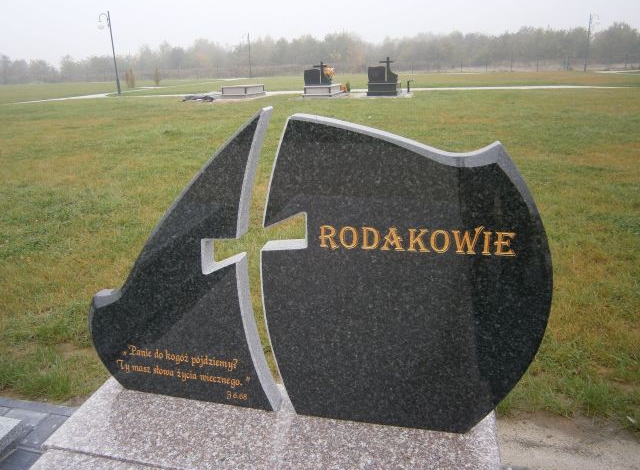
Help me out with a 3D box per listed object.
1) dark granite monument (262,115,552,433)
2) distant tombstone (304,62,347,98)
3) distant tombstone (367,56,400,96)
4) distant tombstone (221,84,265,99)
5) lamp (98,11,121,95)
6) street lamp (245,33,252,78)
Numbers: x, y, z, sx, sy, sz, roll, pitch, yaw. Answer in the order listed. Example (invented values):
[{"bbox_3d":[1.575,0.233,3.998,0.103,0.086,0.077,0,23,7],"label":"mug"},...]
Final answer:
[{"bbox_3d":[0.239,0.142,1.400,0.817,0.968,0.086,3,20,12],"label":"dark granite monument"},{"bbox_3d":[0.218,-7.113,21.883,1.340,1.500,2.200,5,21,18],"label":"distant tombstone"},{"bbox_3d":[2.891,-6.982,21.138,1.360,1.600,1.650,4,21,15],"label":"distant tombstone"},{"bbox_3d":[-3.548,-6.843,22.837,1.300,0.570,2.300,5,21,18],"label":"distant tombstone"},{"bbox_3d":[-12.425,-10.753,28.400,0.800,4.650,0.420,-2,20,1],"label":"lamp"},{"bbox_3d":[-8.024,-19.899,53.200,0.800,4.600,0.420,-2,20,1],"label":"street lamp"}]

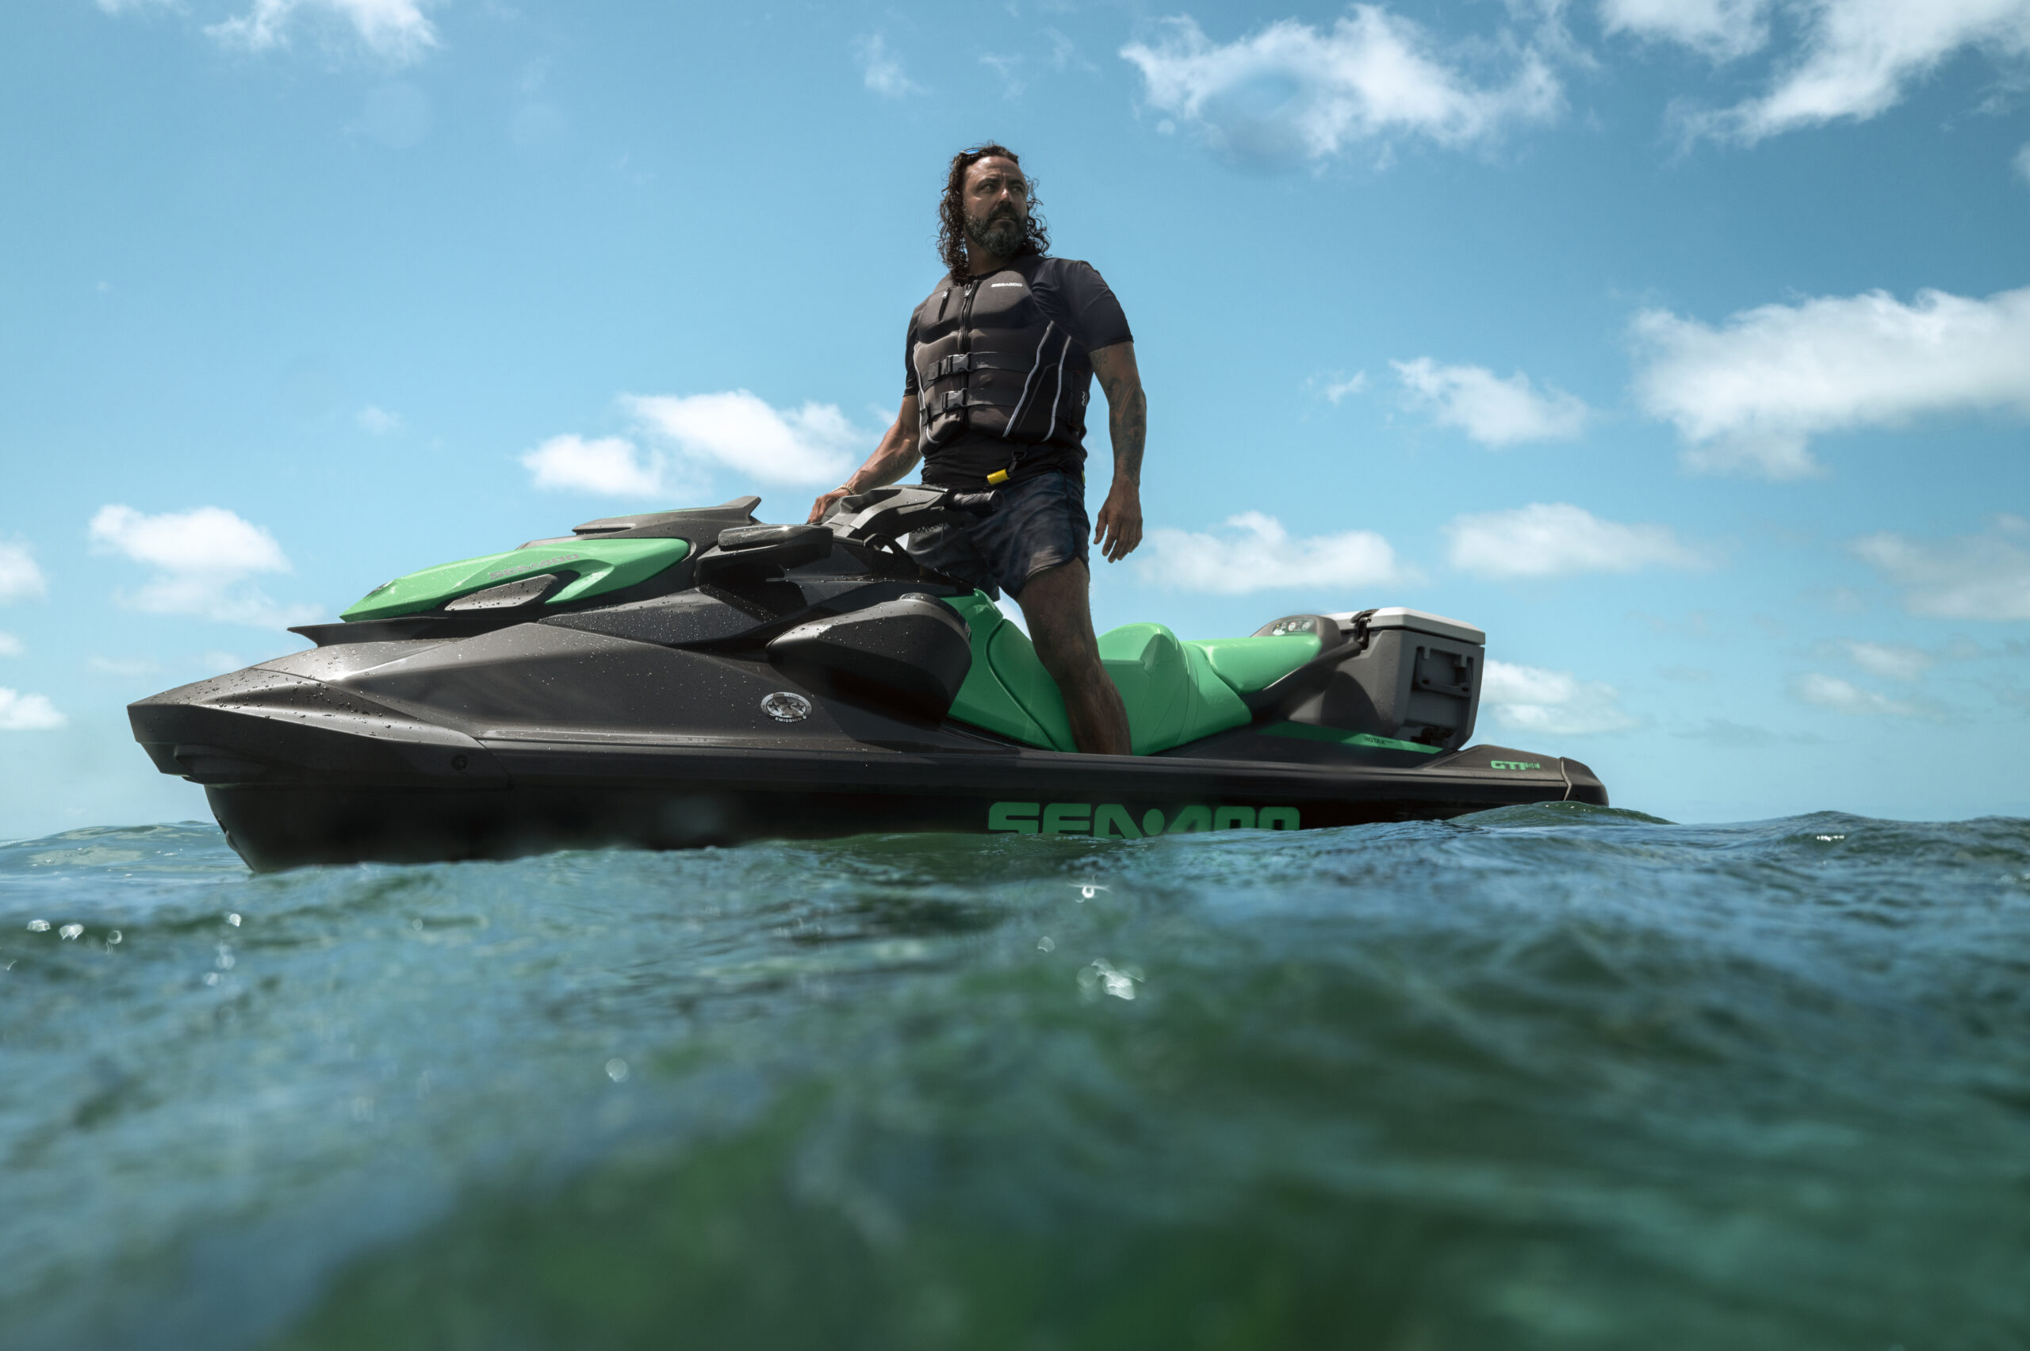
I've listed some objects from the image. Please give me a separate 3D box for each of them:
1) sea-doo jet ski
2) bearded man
[{"bbox_3d":[-0.093,0.145,3.535,3.320,1.130,1.250,4,-7,-36],"label":"sea-doo jet ski"},{"bbox_3d":[-0.085,-0.392,3.543,0.820,1.690,0.500,-4,-7,37],"label":"bearded man"}]

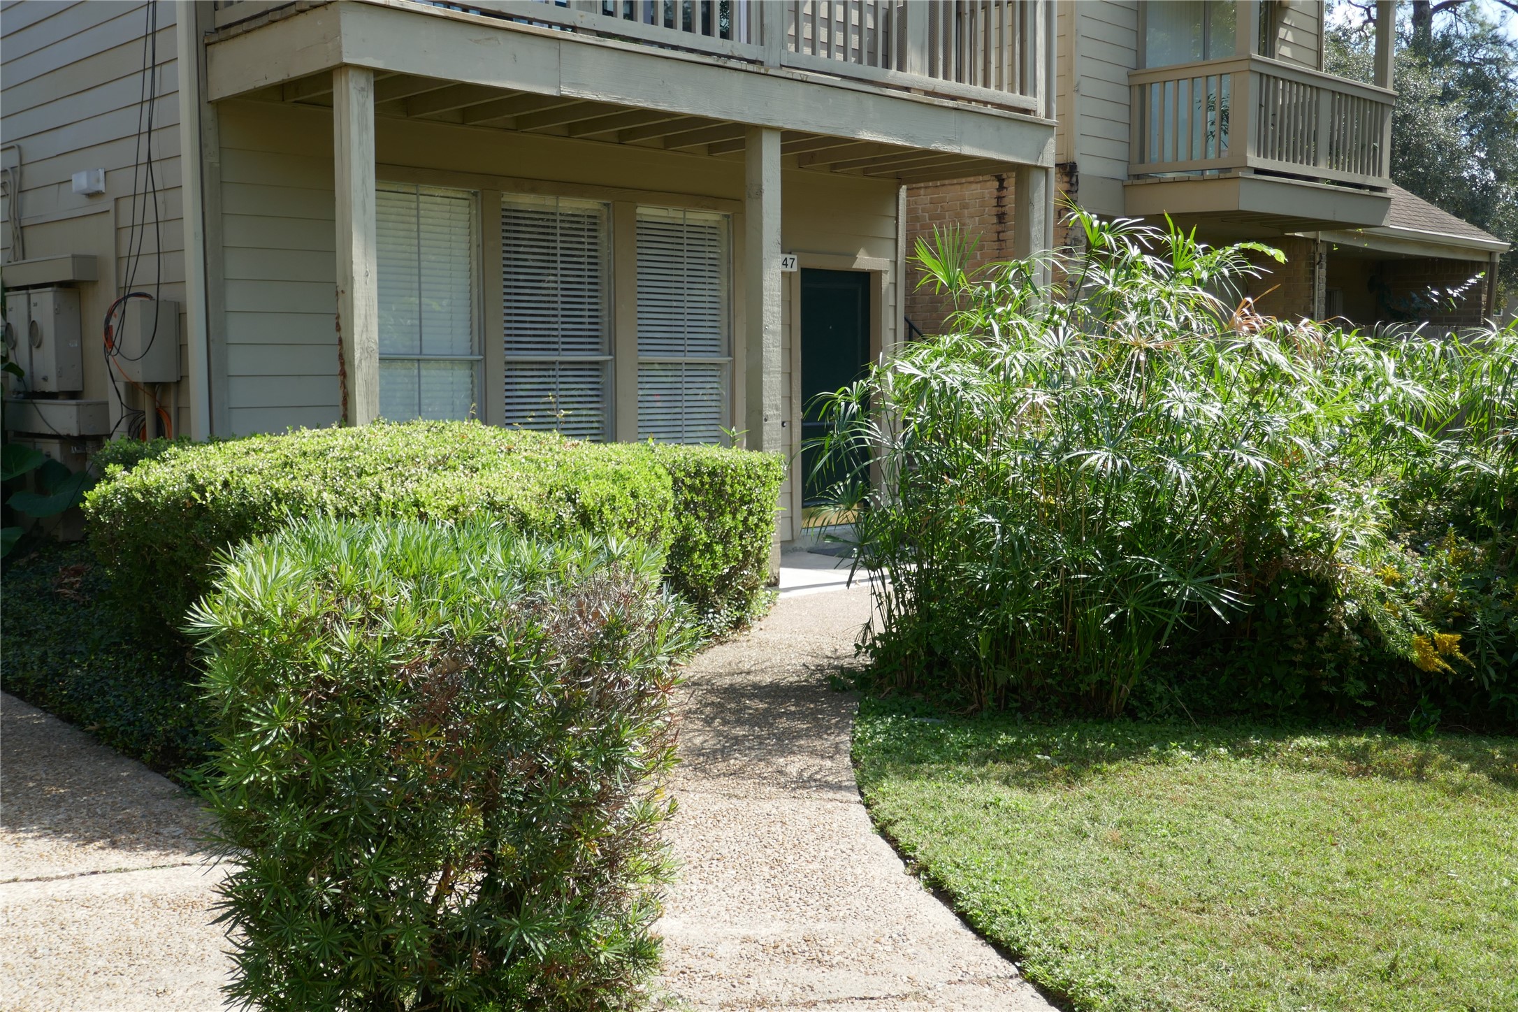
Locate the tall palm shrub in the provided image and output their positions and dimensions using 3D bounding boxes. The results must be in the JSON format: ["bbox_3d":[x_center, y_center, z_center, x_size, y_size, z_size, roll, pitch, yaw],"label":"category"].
[{"bbox_3d":[1.950,-0.268,7.508,3.500,2.150,2.100,1,5,8],"label":"tall palm shrub"}]

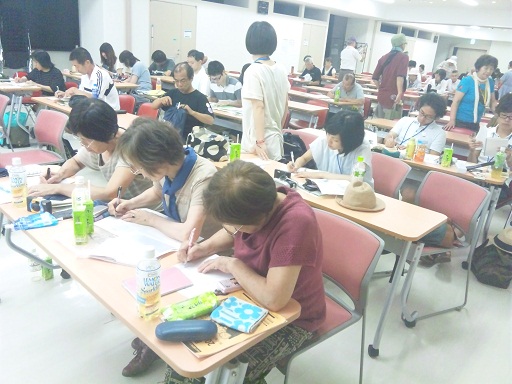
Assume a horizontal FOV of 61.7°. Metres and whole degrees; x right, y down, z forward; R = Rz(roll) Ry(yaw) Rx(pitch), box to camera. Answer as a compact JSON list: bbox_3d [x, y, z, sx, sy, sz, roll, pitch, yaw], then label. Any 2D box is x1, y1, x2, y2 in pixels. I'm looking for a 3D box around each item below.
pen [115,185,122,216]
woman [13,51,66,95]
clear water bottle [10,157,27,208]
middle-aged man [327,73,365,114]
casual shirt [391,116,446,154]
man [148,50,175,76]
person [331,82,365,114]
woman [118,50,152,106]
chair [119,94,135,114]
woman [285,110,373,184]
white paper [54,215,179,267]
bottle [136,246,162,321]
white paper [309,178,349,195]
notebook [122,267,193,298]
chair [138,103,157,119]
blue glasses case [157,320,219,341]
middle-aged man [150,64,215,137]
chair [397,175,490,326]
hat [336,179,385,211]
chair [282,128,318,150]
[{"bbox_3d":[-0.569,0.037,1.780,0.011,0.138,0.011,18,-33,-32],"label":"pen"},{"bbox_3d":[-2.833,-1.287,5.821,0.680,1.200,0.520,-10,23,-37],"label":"woman"},{"bbox_3d":[-1.040,-0.039,1.865,0.070,0.215,0.070,21,25,40],"label":"clear water bottle"},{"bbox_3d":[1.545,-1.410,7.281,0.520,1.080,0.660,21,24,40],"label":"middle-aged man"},{"bbox_3d":[1.509,-0.432,3.962,0.490,0.560,0.310,21,24,40],"label":"casual shirt"},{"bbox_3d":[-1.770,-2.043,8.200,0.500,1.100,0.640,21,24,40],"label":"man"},{"bbox_3d":[1.305,-1.122,6.020,0.560,1.090,0.630,20,25,36],"label":"person"},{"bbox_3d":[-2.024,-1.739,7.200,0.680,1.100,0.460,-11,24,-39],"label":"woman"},{"bbox_3d":[-1.749,-0.726,5.051,0.480,0.790,0.530,21,25,40],"label":"chair"},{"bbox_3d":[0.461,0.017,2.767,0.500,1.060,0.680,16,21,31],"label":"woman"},{"bbox_3d":[-0.530,0.185,1.613,0.430,0.014,0.305,15,21,29],"label":"white paper"},{"bbox_3d":[-0.291,0.247,1.163,0.067,0.215,0.067,4,18,-1],"label":"bottle"},{"bbox_3d":[0.475,-0.025,2.502,0.230,0.008,0.290,3,18,-4],"label":"white paper"},{"bbox_3d":[-0.300,0.290,1.370,0.200,0.012,0.150,-12,25,-40],"label":"notebook"},{"bbox_3d":[-1.181,-0.435,4.312,0.480,0.790,0.530,21,25,40],"label":"chair"},{"bbox_3d":[-0.179,0.361,1.113,0.158,0.041,0.062,2,20,-9],"label":"blue glasses case"},{"bbox_3d":[-0.765,-0.530,3.876,0.540,1.180,0.700,17,22,33],"label":"middle-aged man"},{"bbox_3d":[0.986,0.312,2.570,0.530,0.780,0.460,-5,21,-27],"label":"chair"},{"bbox_3d":[0.545,0.009,2.213,0.260,0.125,0.240,11,20,18],"label":"hat"},{"bbox_3d":[0.227,-0.066,3.526,0.470,0.780,0.530,21,25,40],"label":"chair"}]

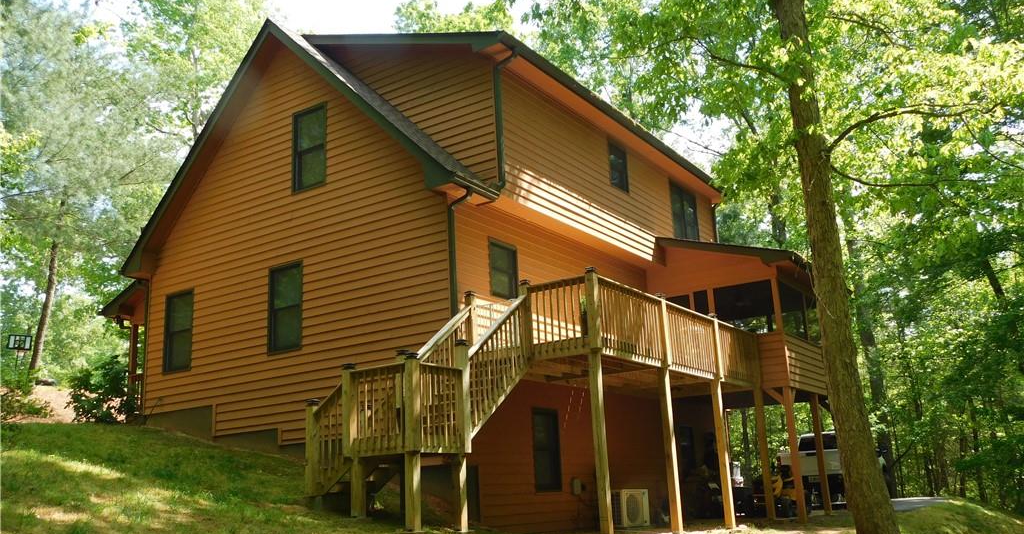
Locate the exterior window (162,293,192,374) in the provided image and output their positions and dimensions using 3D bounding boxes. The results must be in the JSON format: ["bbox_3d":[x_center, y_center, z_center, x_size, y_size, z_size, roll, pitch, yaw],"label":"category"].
[{"bbox_3d":[-6.730,1.311,17.915,0.893,1.635,0.100,-12,-17,32],"label":"exterior window"}]

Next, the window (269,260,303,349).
[{"bbox_3d":[-4.161,0.758,16.285,0.890,1.646,0.100,-12,-17,32],"label":"window"}]

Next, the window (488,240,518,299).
[{"bbox_3d":[-0.134,0.049,15.696,0.100,1.022,0.884,-12,-17,32],"label":"window"}]

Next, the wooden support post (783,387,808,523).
[{"bbox_3d":[5.835,3.825,18.246,0.145,2.702,0.145,-12,-17,32],"label":"wooden support post"}]

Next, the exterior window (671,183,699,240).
[{"bbox_3d":[4.355,-1.242,22.260,0.100,1.569,1.657,-12,-17,32],"label":"exterior window"}]

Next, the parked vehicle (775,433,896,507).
[{"bbox_3d":[9.300,5.810,25.479,2.050,1.980,5.900,-10,-16,26],"label":"parked vehicle"}]

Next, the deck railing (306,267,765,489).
[{"bbox_3d":[1.261,2.177,15.391,2.950,3.072,10.166,-12,-17,32],"label":"deck railing"}]

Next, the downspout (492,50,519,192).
[{"bbox_3d":[-0.035,-2.544,15.364,0.442,2.475,0.122,-12,-17,32],"label":"downspout"}]

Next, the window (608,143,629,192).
[{"bbox_3d":[2.343,-2.186,19.410,0.100,1.094,0.884,-12,-17,32],"label":"window"}]

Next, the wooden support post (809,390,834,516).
[{"bbox_3d":[6.866,4.126,19.768,0.145,2.619,0.145,-12,-17,32],"label":"wooden support post"}]

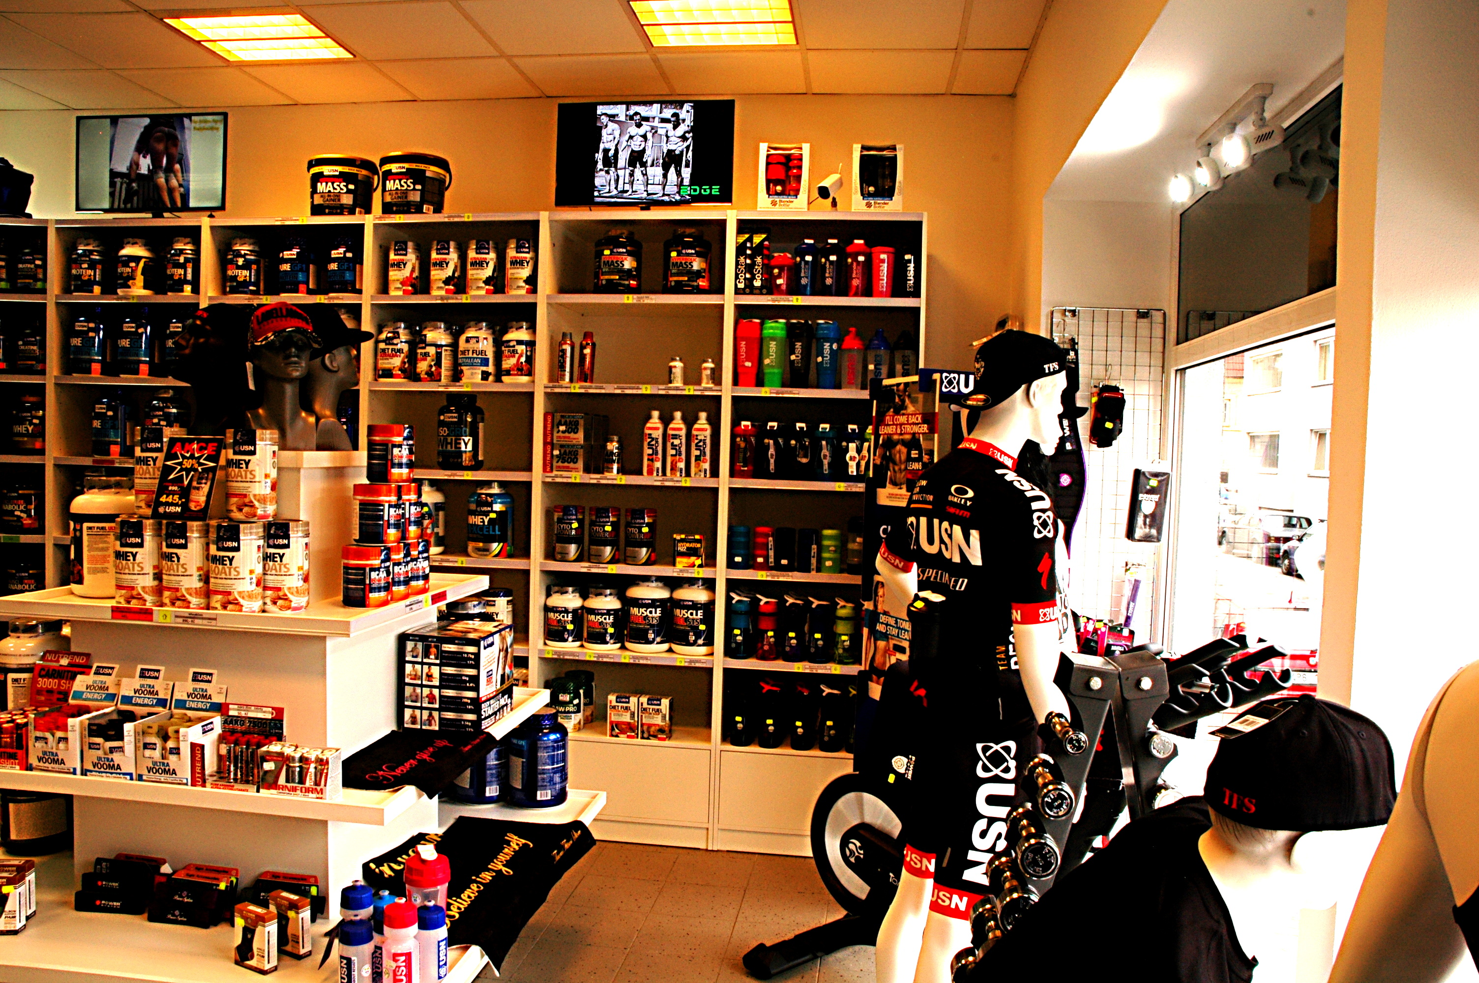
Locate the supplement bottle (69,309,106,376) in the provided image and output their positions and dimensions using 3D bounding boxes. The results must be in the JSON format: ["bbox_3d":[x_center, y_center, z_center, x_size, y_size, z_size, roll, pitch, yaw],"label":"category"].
[{"bbox_3d":[-2.882,-0.658,4.897,0.141,0.307,0.141,1,2,-5],"label":"supplement bottle"}]

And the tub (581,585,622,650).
[{"bbox_3d":[-0.573,0.527,4.600,0.162,0.258,0.162,2,2,8],"label":"tub"}]

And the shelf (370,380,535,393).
[{"bbox_3d":[-1.165,-0.436,4.744,0.708,0.036,0.346,2,2,8],"label":"shelf"}]

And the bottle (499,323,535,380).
[{"bbox_3d":[-0.910,-0.578,4.601,0.155,0.252,0.155,2,2,18],"label":"bottle"}]

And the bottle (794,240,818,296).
[{"bbox_3d":[0.269,-0.890,4.402,0.096,0.227,0.096,2,2,8],"label":"bottle"}]

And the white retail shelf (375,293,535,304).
[{"bbox_3d":[-1.158,-0.795,4.733,0.706,0.036,0.346,2,2,8],"label":"white retail shelf"}]

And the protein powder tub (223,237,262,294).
[{"bbox_3d":[-2.127,-0.960,4.750,0.143,0.259,0.143,2,2,-3],"label":"protein powder tub"}]

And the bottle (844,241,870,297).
[{"bbox_3d":[0.455,-0.852,4.277,0.097,0.228,0.097,2,2,15],"label":"bottle"}]

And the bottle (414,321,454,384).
[{"bbox_3d":[-1.272,-0.579,4.614,0.156,0.265,0.156,3,2,28],"label":"bottle"}]

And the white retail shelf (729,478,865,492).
[{"bbox_3d":[0.347,-0.028,4.688,0.765,0.037,0.262,2,3,7],"label":"white retail shelf"}]

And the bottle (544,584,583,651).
[{"bbox_3d":[-0.735,0.522,4.628,0.157,0.263,0.157,2,2,0],"label":"bottle"}]

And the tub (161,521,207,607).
[{"bbox_3d":[-1.405,0.183,2.816,0.125,0.223,0.125,2,3,-2],"label":"tub"}]

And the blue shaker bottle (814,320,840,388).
[{"bbox_3d":[0.351,-0.542,4.396,0.103,0.268,0.103,2,2,3],"label":"blue shaker bottle"}]

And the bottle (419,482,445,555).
[{"bbox_3d":[-1.355,0.118,4.748,0.180,0.295,0.180,2,2,8],"label":"bottle"}]

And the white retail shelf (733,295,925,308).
[{"bbox_3d":[0.358,-0.744,4.460,0.727,0.037,0.280,2,2,8],"label":"white retail shelf"}]

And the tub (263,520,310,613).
[{"bbox_3d":[-1.146,0.190,2.793,0.125,0.223,0.125,1,3,-7],"label":"tub"}]

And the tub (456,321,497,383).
[{"bbox_3d":[-1.109,-0.584,4.664,0.155,0.245,0.155,1,2,0],"label":"tub"}]

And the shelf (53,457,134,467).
[{"bbox_3d":[-2.631,-0.130,4.962,0.695,0.036,0.346,2,2,8],"label":"shelf"}]

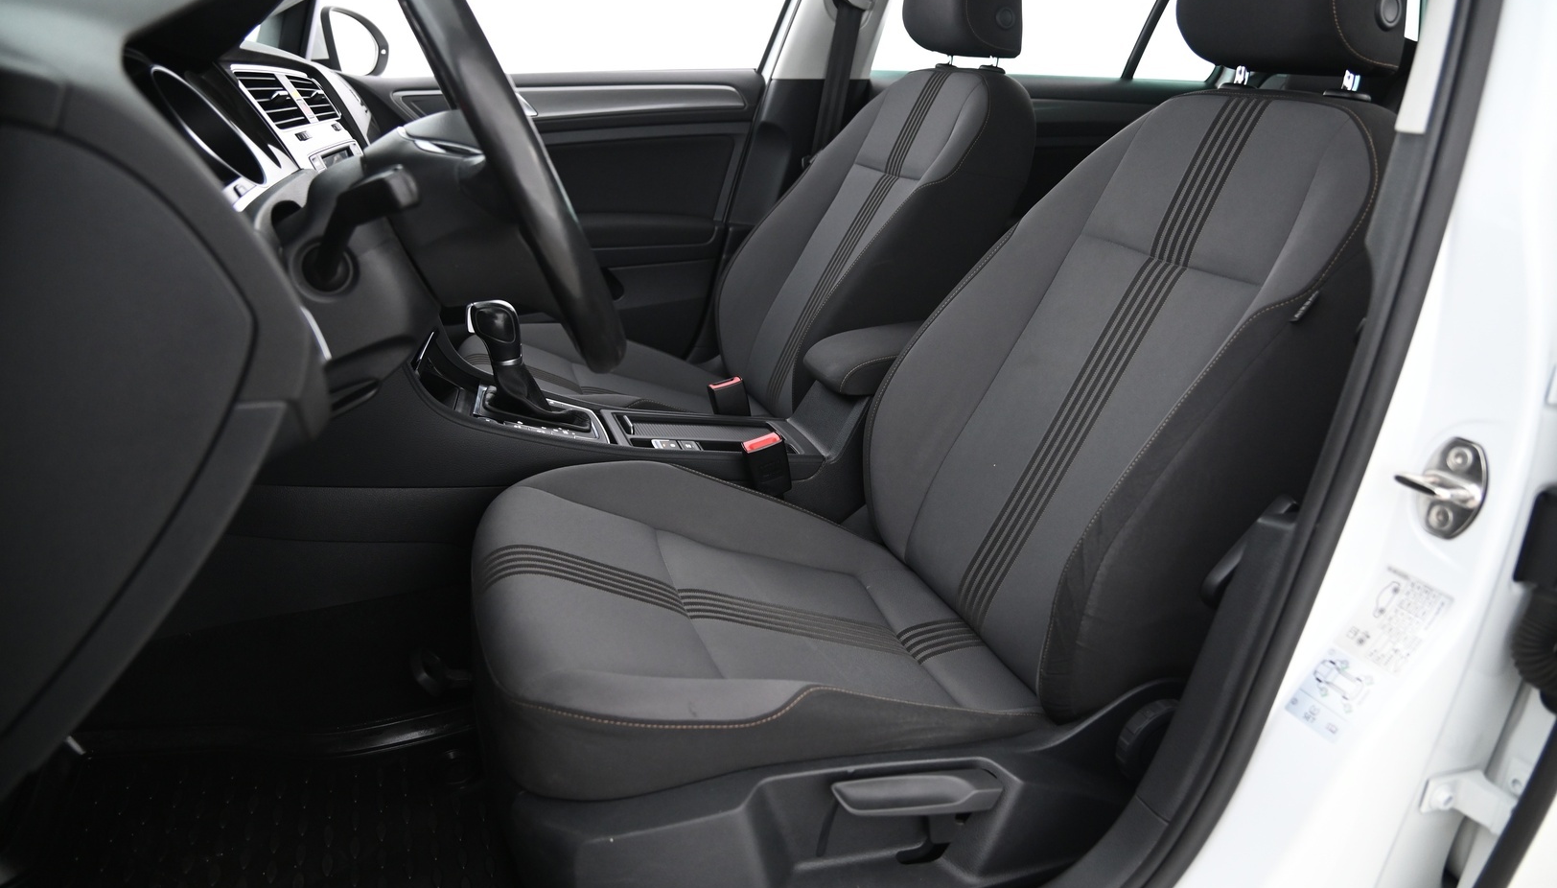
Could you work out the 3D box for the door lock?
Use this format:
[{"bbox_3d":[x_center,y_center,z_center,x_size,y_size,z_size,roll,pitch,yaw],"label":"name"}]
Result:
[{"bbox_3d":[0.439,0.028,0.685,0.036,0.068,0.048,-11,17,-31],"label":"door lock"}]

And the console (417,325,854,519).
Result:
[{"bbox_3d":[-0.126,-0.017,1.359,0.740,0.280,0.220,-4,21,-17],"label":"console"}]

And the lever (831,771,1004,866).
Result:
[{"bbox_3d":[0.118,0.314,0.881,0.147,0.070,0.042,3,19,-20],"label":"lever"}]

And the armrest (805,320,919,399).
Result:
[{"bbox_3d":[0.182,-0.126,1.423,0.310,0.075,0.160,-7,22,-16],"label":"armrest"}]

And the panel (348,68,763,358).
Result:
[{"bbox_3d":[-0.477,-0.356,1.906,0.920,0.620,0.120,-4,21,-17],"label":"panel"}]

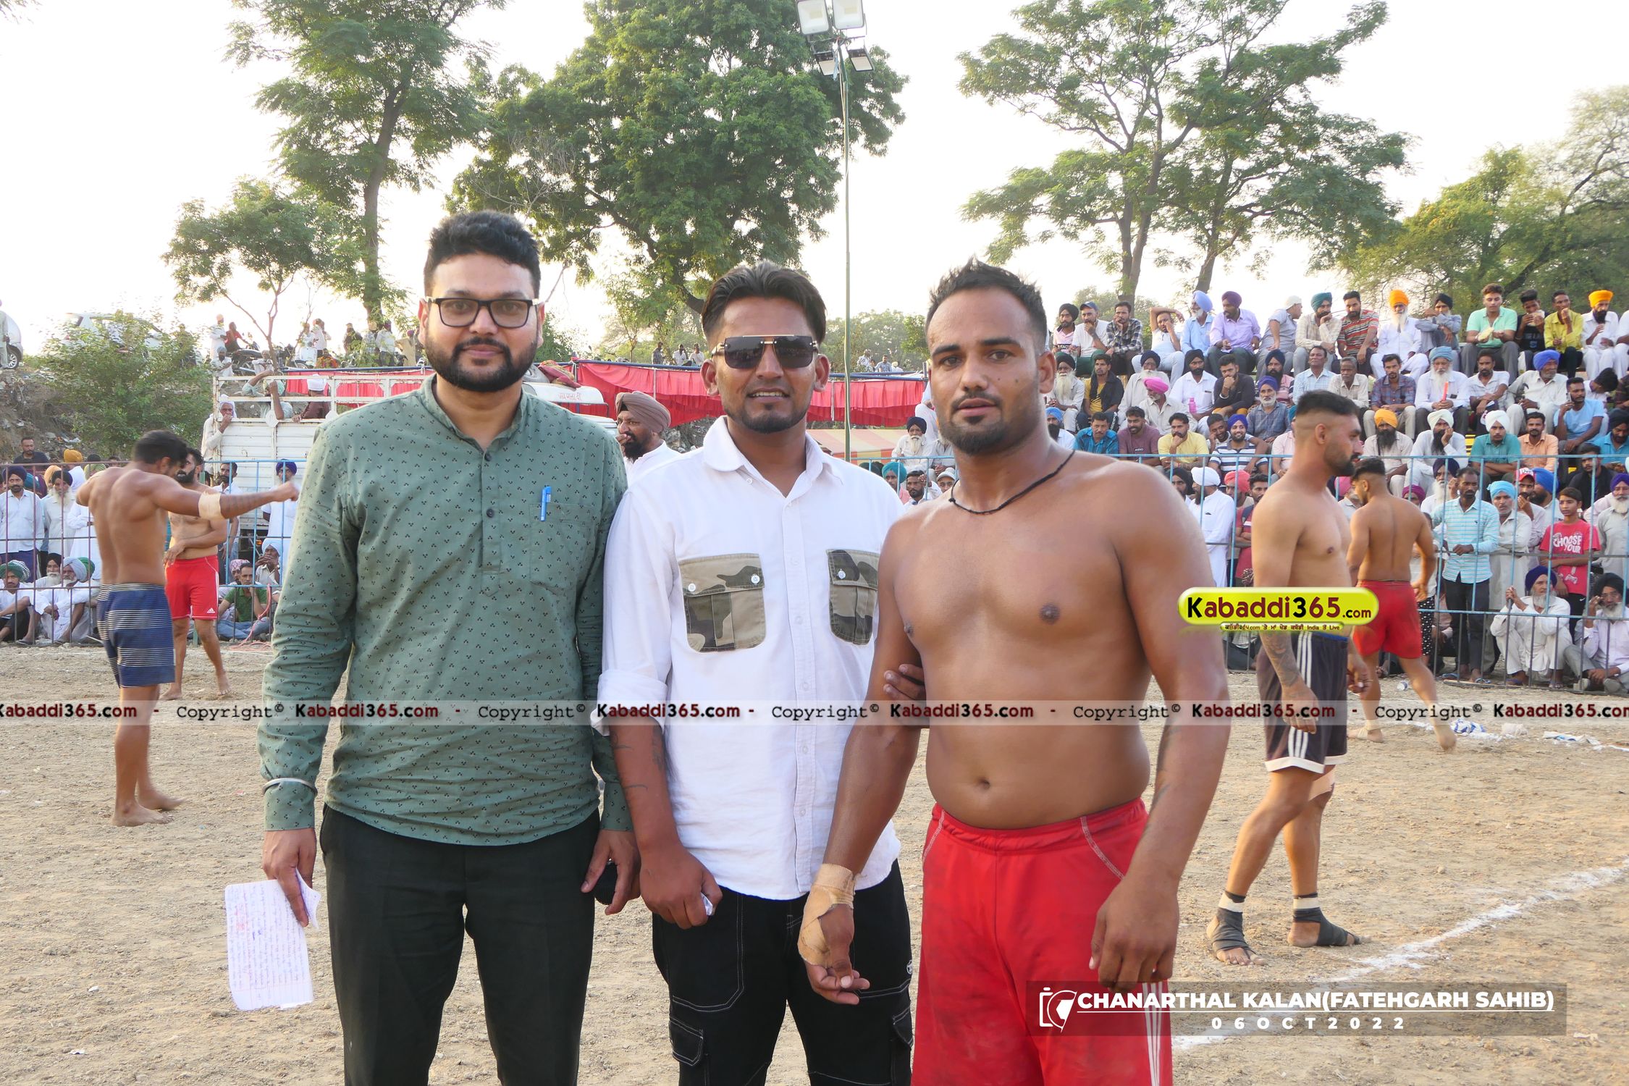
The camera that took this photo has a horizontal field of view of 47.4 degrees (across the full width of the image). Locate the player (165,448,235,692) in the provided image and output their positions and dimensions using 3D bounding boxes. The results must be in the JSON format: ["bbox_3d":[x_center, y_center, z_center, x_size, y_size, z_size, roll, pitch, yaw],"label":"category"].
[{"bbox_3d":[-4.411,0.214,13.300,0.530,1.780,0.480,0,1,-6],"label":"player"}]

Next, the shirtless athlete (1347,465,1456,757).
[{"bbox_3d":[3.460,0.352,10.950,0.620,1.690,0.520,0,1,-9],"label":"shirtless athlete"}]

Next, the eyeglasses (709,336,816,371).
[{"bbox_3d":[-0.070,-0.275,2.670,0.150,0.050,0.145,0,2,-5],"label":"eyeglasses"}]

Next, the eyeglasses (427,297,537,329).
[{"bbox_3d":[-0.460,-0.320,2.580,0.148,0.046,0.145,0,6,-11],"label":"eyeglasses"}]

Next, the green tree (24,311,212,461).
[{"bbox_3d":[-11.953,-2.679,32.000,3.200,2.600,2.800,-1,1,-20],"label":"green tree"}]

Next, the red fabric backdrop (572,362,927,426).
[{"bbox_3d":[-0.954,-2.150,27.000,5.800,0.950,0.250,-1,2,-29],"label":"red fabric backdrop"}]

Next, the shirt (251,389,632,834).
[{"bbox_3d":[-0.525,0.093,2.630,0.520,0.650,0.290,0,1,-13],"label":"shirt"}]

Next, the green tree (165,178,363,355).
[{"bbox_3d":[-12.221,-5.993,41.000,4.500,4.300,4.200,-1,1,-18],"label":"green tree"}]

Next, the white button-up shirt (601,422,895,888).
[{"bbox_3d":[-0.075,0.163,2.670,0.460,0.680,0.290,0,1,-12],"label":"white button-up shirt"}]

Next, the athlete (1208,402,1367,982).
[{"bbox_3d":[1.475,0.405,5.820,0.500,1.760,0.520,1,1,30],"label":"athlete"}]

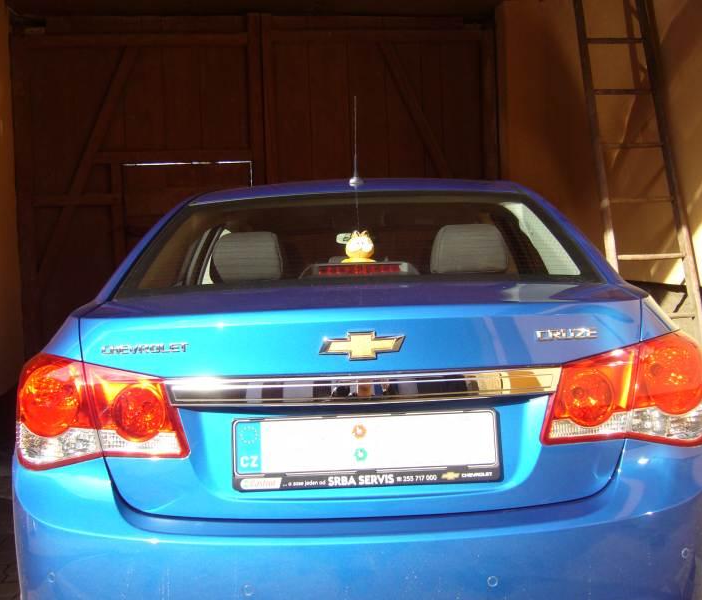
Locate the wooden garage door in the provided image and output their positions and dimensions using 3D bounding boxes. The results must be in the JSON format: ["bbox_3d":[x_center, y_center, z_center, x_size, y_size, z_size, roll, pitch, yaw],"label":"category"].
[{"bbox_3d":[-0.728,-0.709,6.566,3.870,3.140,0.110,-2,2,-3],"label":"wooden garage door"}]

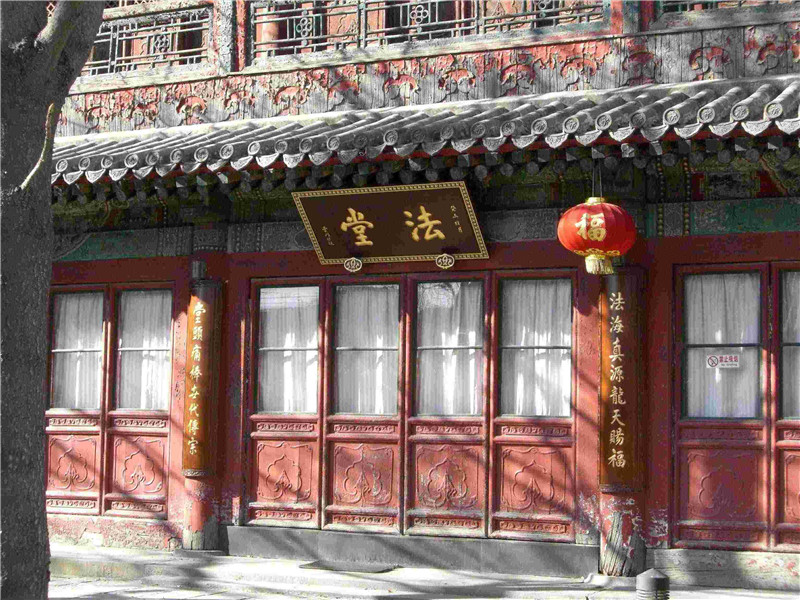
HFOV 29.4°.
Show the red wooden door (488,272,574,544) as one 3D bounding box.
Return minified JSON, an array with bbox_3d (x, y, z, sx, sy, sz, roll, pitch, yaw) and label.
[{"bbox_3d":[1.103,0.856,12.530,0.763,2.205,0.070,-1,-5,26],"label":"red wooden door"}]

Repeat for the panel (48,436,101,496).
[{"bbox_3d":[-3.275,1.648,15.284,0.685,0.598,0.050,-1,-5,27],"label":"panel"}]

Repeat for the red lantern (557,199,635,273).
[{"bbox_3d":[1.491,-0.489,11.574,0.592,0.588,0.592,0,-5,15],"label":"red lantern"}]

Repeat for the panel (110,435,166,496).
[{"bbox_3d":[-2.560,1.618,14.914,0.677,0.603,0.050,-1,-5,27],"label":"panel"}]

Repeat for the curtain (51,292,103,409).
[{"bbox_3d":[-3.101,0.488,14.726,0.611,1.131,0.050,-1,-5,26],"label":"curtain"}]

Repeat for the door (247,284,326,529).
[{"bbox_3d":[-1.000,0.906,13.574,0.765,2.203,0.070,-1,-5,26],"label":"door"}]

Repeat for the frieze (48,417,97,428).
[{"bbox_3d":[-3.282,1.230,15.320,0.636,0.120,0.040,-1,-5,27],"label":"frieze"}]

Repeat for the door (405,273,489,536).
[{"bbox_3d":[0.415,0.909,13.419,0.831,2.300,0.080,-1,-5,27],"label":"door"}]

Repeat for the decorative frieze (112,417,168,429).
[{"bbox_3d":[-2.566,1.201,14.950,0.679,0.117,0.040,-1,-5,27],"label":"decorative frieze"}]

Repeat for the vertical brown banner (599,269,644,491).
[{"bbox_3d":[1.729,0.625,12.005,0.330,1.749,0.160,-1,-5,26],"label":"vertical brown banner"}]

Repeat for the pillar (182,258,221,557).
[{"bbox_3d":[-1.776,0.924,13.865,0.350,2.639,0.350,1,-5,0],"label":"pillar"}]

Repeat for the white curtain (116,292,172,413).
[{"bbox_3d":[-2.397,0.471,14.376,0.605,1.130,0.050,-1,-5,26],"label":"white curtain"}]

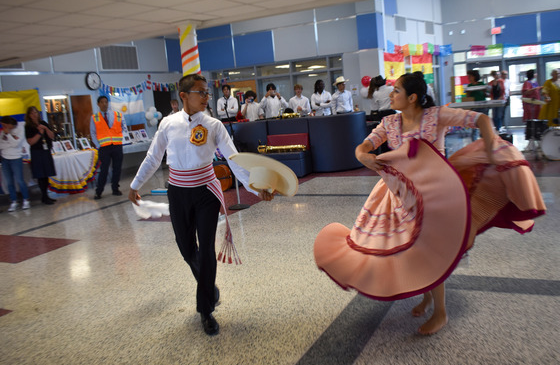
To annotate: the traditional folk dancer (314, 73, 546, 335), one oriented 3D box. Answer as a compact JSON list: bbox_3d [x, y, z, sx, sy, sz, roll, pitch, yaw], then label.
[{"bbox_3d":[0.871,0.116,2.970,1.250,1.480,1.000,0,10,30],"label":"traditional folk dancer"}]

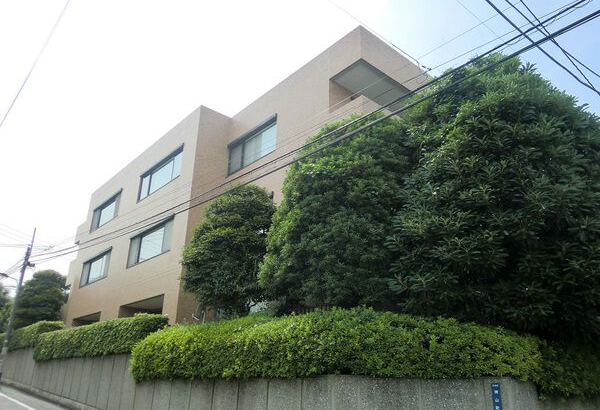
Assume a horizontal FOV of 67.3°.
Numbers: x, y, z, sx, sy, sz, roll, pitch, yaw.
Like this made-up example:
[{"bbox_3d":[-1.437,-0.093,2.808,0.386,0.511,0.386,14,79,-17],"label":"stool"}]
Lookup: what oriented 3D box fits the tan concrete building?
[{"bbox_3d":[-3.550,2.732,22.917,9.000,10.410,23.260,19,-27,-38],"label":"tan concrete building"}]

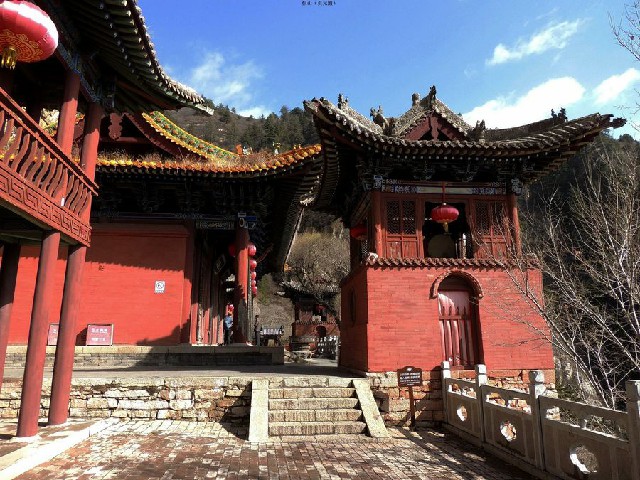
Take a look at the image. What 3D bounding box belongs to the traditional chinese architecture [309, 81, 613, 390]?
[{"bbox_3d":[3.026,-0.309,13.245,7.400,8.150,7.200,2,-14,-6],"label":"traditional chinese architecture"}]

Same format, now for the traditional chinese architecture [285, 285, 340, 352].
[{"bbox_3d":[-0.017,6.328,40.380,7.100,7.900,7.000,2,-14,-6],"label":"traditional chinese architecture"}]

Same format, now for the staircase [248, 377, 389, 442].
[{"bbox_3d":[-0.041,3.318,8.875,2.550,0.960,1.550,2,-14,-6],"label":"staircase"}]

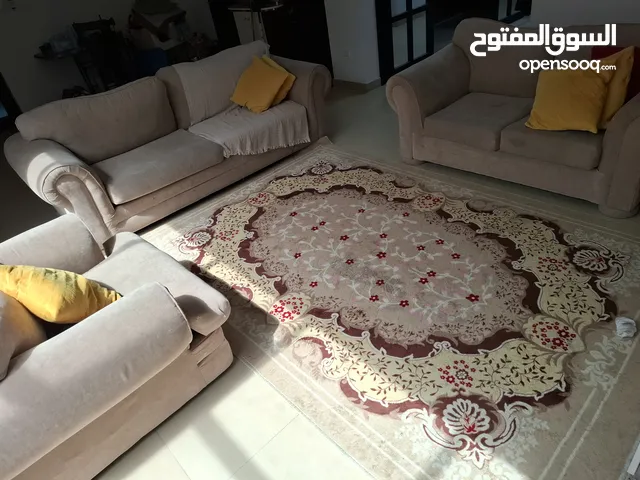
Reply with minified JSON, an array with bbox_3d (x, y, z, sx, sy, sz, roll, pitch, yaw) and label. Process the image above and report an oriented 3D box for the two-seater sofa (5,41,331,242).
[{"bbox_3d":[-1.026,-0.869,3.342,2.308,0.794,0.933,-34,42,-31],"label":"two-seater sofa"}]

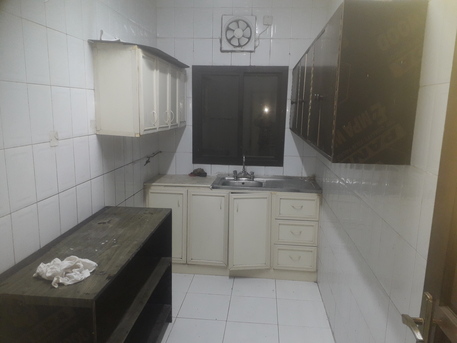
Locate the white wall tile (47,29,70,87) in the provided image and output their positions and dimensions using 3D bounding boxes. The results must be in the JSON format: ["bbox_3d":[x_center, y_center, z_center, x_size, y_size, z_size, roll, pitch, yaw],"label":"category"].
[{"bbox_3d":[-0.963,-0.634,2.020,0.012,0.303,0.200,2,10,5],"label":"white wall tile"}]

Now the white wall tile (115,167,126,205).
[{"bbox_3d":[-0.903,0.120,2.965,0.012,0.303,0.200,2,10,5],"label":"white wall tile"}]

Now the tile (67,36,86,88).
[{"bbox_3d":[-0.932,-0.663,2.191,0.010,0.300,0.198,2,10,6],"label":"tile"}]

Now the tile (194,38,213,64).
[{"bbox_3d":[-0.264,-1.233,3.733,0.200,0.300,0.010,2,10,6],"label":"tile"}]

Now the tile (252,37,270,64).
[{"bbox_3d":[0.333,-1.226,3.707,0.200,0.288,0.012,2,10,5],"label":"tile"}]

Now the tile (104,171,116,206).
[{"bbox_3d":[-0.918,0.155,2.764,0.015,0.300,0.200,2,10,5],"label":"tile"}]

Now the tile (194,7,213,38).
[{"bbox_3d":[-0.258,-1.540,3.710,0.200,0.303,0.012,2,10,5],"label":"tile"}]

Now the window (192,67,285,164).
[{"bbox_3d":[0.113,-0.588,3.847,1.005,1.058,0.080,2,10,5],"label":"window"}]

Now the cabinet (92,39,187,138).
[{"bbox_3d":[-0.677,-0.668,3.104,0.320,0.615,1.445,2,10,6],"label":"cabinet"}]

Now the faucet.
[{"bbox_3d":[0.163,-0.026,3.670,0.220,0.276,0.190,2,10,5],"label":"faucet"}]

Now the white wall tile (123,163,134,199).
[{"bbox_3d":[-0.878,0.086,3.152,0.015,0.300,0.200,2,10,5],"label":"white wall tile"}]

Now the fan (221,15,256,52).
[{"bbox_3d":[0.113,-1.410,3.659,0.350,0.350,0.090,2,10,5],"label":"fan"}]

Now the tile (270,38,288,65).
[{"bbox_3d":[0.531,-1.216,3.676,0.200,0.284,0.015,2,10,5],"label":"tile"}]

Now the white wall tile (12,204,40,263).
[{"bbox_3d":[-1.011,0.325,1.780,0.010,0.300,0.198,2,10,6],"label":"white wall tile"}]

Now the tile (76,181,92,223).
[{"bbox_3d":[-0.962,0.225,2.377,0.012,0.303,0.200,2,10,5],"label":"tile"}]

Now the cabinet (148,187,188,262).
[{"bbox_3d":[-0.589,0.506,3.818,0.415,0.795,0.500,2,10,6],"label":"cabinet"}]

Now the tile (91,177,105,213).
[{"bbox_3d":[-0.942,0.190,2.573,0.012,0.303,0.200,2,10,5],"label":"tile"}]

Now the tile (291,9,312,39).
[{"bbox_3d":[0.737,-1.490,3.582,0.200,0.300,0.010,2,10,6],"label":"tile"}]

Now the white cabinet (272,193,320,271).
[{"bbox_3d":[0.678,0.579,3.741,0.455,0.840,0.480,2,10,5],"label":"white cabinet"}]

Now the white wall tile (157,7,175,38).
[{"bbox_3d":[-0.649,-1.544,3.717,0.188,0.300,0.010,2,10,6],"label":"white wall tile"}]

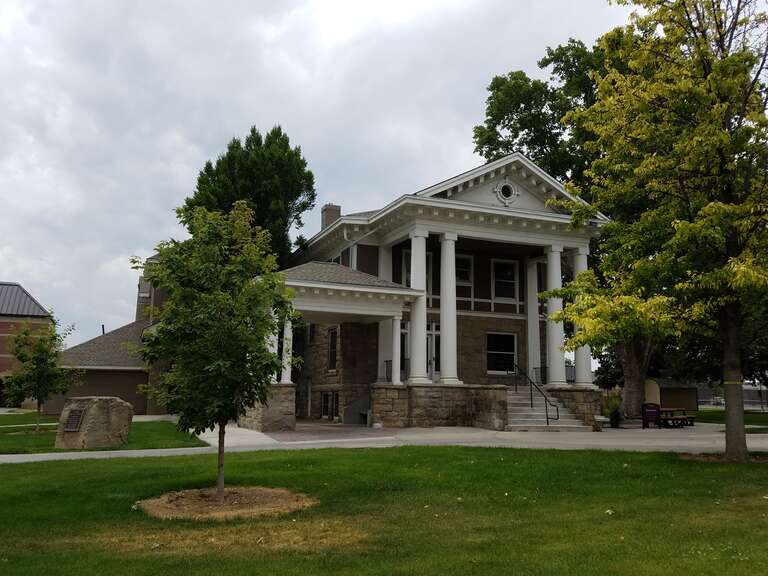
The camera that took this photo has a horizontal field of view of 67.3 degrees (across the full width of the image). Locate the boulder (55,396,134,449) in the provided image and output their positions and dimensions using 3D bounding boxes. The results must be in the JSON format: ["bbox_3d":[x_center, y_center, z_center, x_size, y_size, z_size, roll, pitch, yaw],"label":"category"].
[{"bbox_3d":[-6.438,2.971,12.933,1.420,1.090,1.050,0,-9,7],"label":"boulder"}]

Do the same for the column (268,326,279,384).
[{"bbox_3d":[-3.269,1.677,17.081,0.340,2.320,0.340,4,-10,-20],"label":"column"}]

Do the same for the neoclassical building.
[{"bbox_3d":[0.679,0.299,24.179,14.000,10.100,12.600,4,-10,-20],"label":"neoclassical building"}]

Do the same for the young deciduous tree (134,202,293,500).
[{"bbox_3d":[-2.262,0.772,7.895,2.100,4.000,2.050,1,-9,0],"label":"young deciduous tree"}]

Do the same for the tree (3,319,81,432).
[{"bbox_3d":[-9.396,2.377,15.869,2.100,3.040,2.000,1,-9,0],"label":"tree"}]

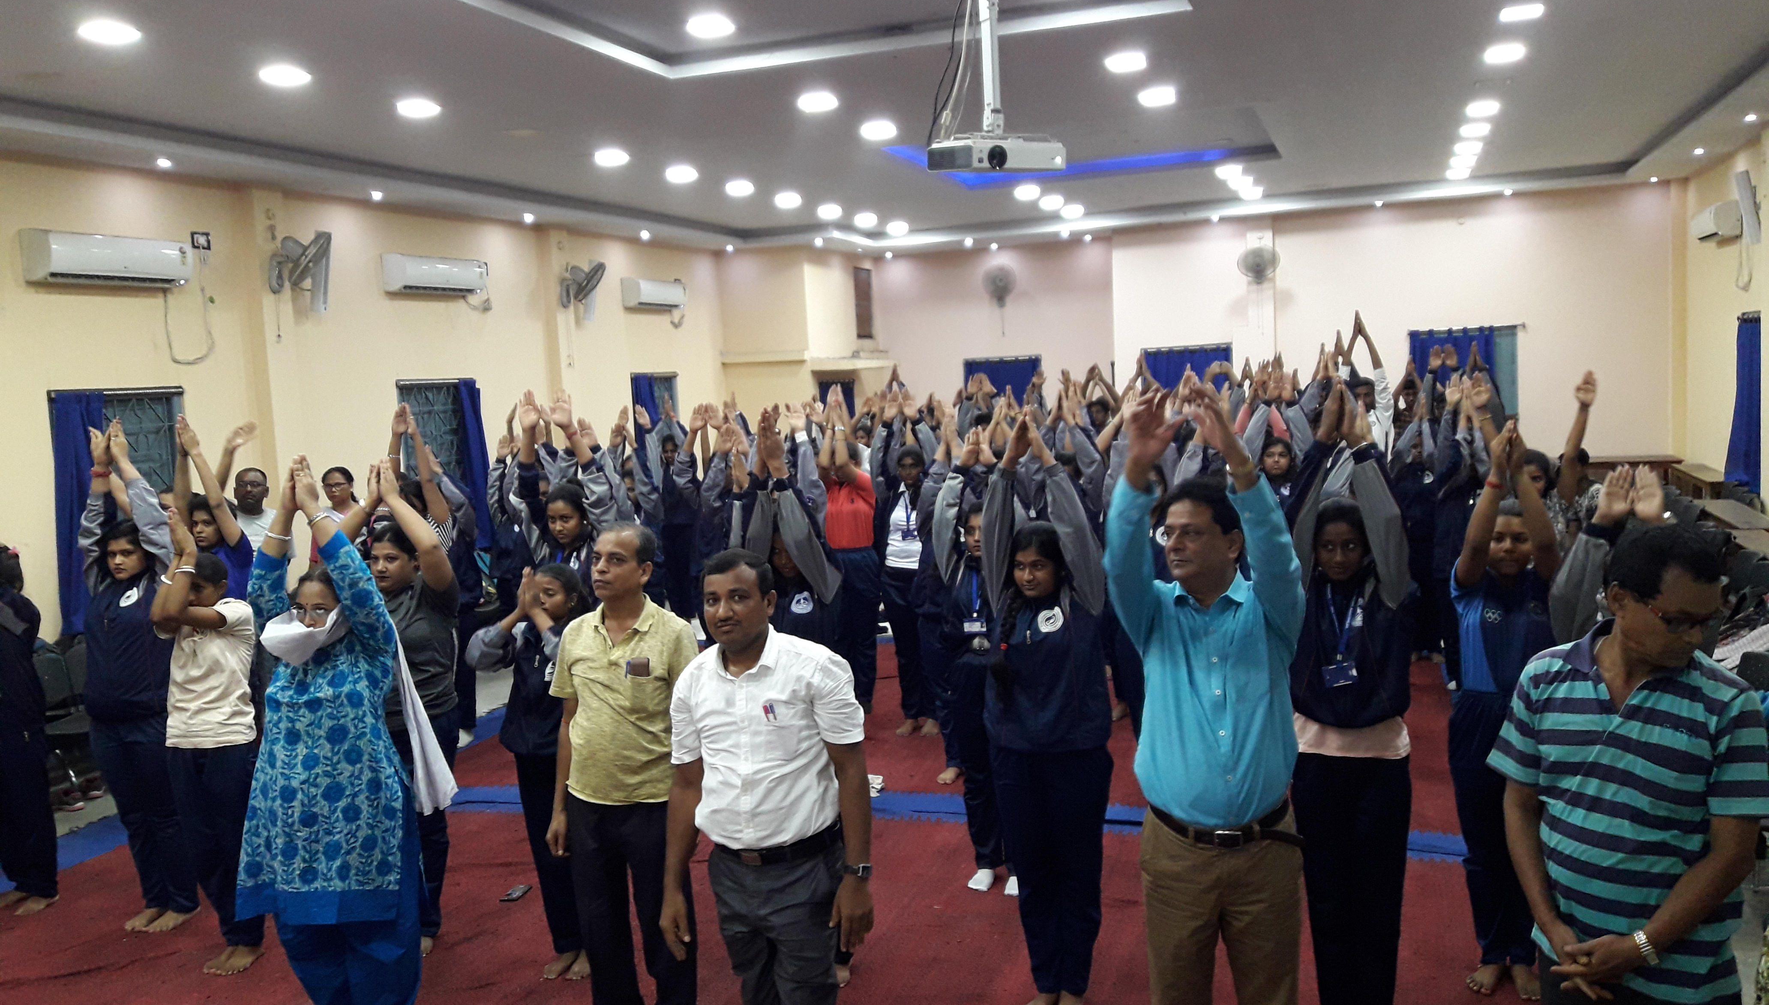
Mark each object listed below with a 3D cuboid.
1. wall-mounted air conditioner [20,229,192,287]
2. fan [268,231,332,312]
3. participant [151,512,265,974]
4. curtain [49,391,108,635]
[{"bbox_3d":[-4.500,-1.413,8.335,0.200,0.285,0.990,-2,5,20],"label":"wall-mounted air conditioner"},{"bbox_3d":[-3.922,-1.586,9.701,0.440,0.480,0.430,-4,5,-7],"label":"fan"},{"bbox_3d":[-2.479,0.867,5.213,0.420,1.680,0.420,-2,5,13],"label":"participant"},{"bbox_3d":[-4.717,0.046,8.486,0.110,1.400,0.370,-1,5,20],"label":"curtain"}]

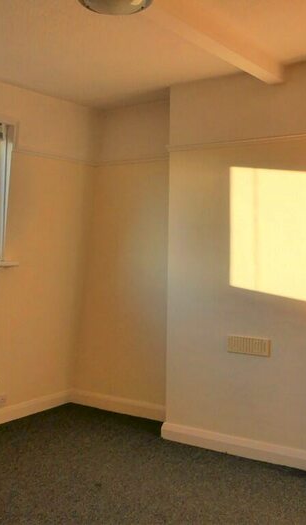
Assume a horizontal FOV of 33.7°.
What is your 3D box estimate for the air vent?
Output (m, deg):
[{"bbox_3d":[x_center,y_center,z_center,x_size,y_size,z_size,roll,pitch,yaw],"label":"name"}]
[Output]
[{"bbox_3d":[0.563,0.493,2.970,0.262,0.097,0.018,1,2,30],"label":"air vent"}]

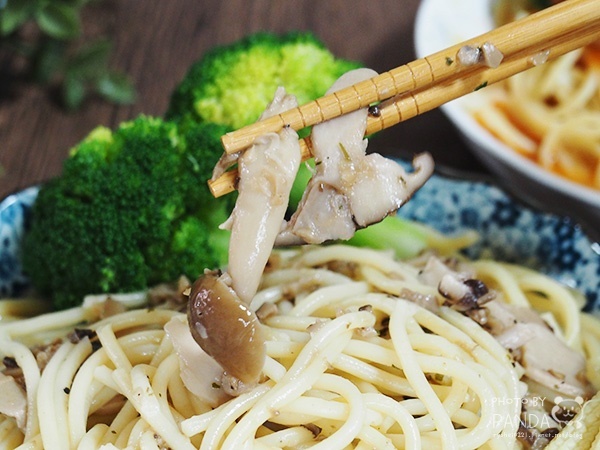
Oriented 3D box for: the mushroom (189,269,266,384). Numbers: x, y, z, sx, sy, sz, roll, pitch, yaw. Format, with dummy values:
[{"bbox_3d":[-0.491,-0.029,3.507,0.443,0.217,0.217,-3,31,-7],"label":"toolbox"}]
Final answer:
[{"bbox_3d":[-0.017,0.024,0.405,0.013,0.029,0.026,-27,0,-24],"label":"mushroom"}]

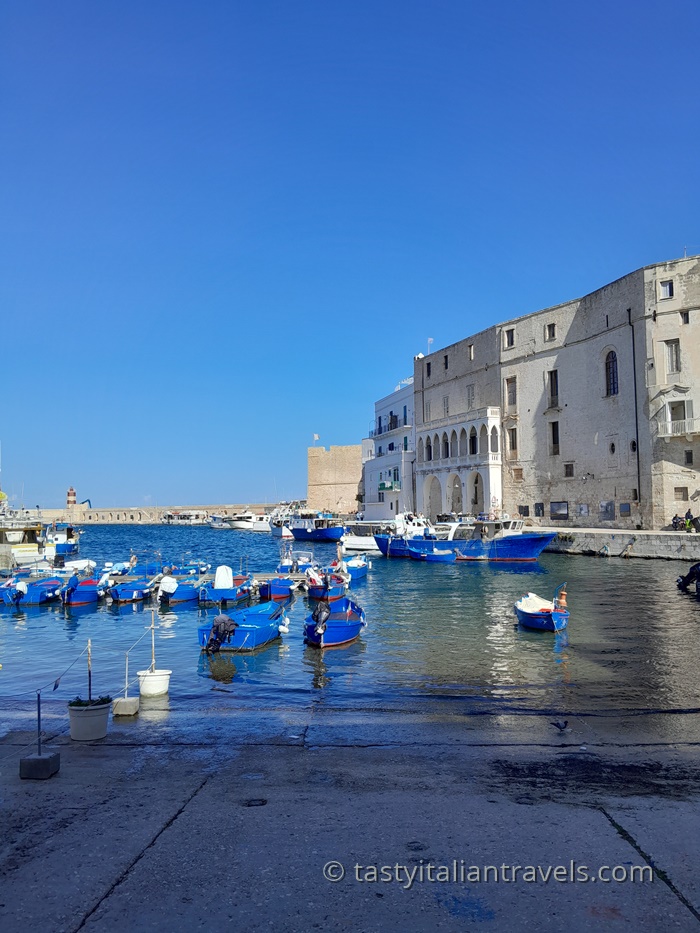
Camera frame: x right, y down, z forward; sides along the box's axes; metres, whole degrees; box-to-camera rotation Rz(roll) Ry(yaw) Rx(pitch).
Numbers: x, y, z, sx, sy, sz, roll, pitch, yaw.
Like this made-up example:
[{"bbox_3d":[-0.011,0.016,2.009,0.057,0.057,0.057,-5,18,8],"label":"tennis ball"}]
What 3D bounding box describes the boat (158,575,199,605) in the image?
[{"bbox_3d":[-6.145,4.375,25.751,1.500,1.000,4.300,0,-4,1],"label":"boat"}]

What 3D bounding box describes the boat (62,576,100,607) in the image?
[{"bbox_3d":[-10.084,4.473,26.245,1.500,1.070,4.300,0,-4,-8],"label":"boat"}]

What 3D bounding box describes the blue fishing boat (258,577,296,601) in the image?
[{"bbox_3d":[-2.802,4.677,27.392,1.450,0.780,4.100,0,-4,3],"label":"blue fishing boat"}]

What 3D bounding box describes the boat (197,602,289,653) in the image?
[{"bbox_3d":[-2.401,3.823,17.382,1.550,0.900,4.300,-1,-4,11],"label":"boat"}]

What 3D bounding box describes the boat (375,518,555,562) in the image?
[{"bbox_3d":[7.252,4.845,47.472,13.300,3.000,4.300,-3,-5,35],"label":"boat"}]

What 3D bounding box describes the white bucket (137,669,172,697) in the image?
[{"bbox_3d":[-3.402,3.783,12.229,0.600,0.420,0.600,0,-4,0],"label":"white bucket"}]

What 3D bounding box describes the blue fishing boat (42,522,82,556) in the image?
[{"bbox_3d":[-23.185,5.802,55.238,5.200,2.600,2.100,2,-4,-25],"label":"blue fishing boat"}]

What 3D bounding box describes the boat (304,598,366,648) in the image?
[{"bbox_3d":[-0.381,3.794,17.858,1.550,1.000,4.200,-1,-4,8],"label":"boat"}]

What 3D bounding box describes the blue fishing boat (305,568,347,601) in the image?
[{"bbox_3d":[-0.751,4.376,26.230,1.500,1.000,4.200,0,-4,0],"label":"blue fishing boat"}]

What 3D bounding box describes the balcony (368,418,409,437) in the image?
[{"bbox_3d":[5.660,-5.650,104.118,1.000,1.060,16.734,1,-4,-17],"label":"balcony"}]

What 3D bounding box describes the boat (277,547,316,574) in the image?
[{"bbox_3d":[-2.299,4.669,33.957,1.800,1.500,5.000,-1,-4,3],"label":"boat"}]

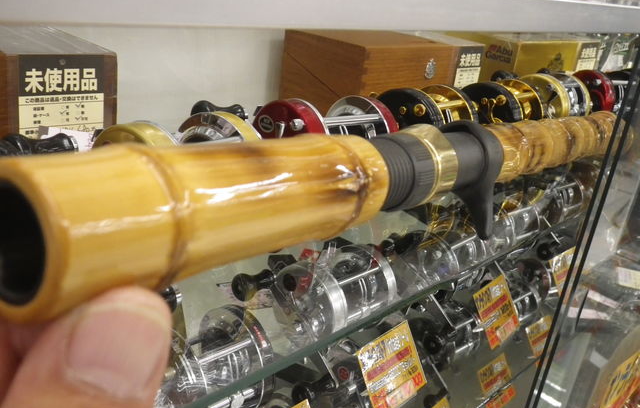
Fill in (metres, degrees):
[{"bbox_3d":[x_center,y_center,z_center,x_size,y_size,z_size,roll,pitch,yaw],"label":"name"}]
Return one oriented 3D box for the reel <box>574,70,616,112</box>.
[{"bbox_3d":[0.260,-0.097,0.596,0.058,0.058,0.080,26,28,37],"label":"reel"}]

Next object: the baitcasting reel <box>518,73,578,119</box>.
[{"bbox_3d":[0.184,-0.075,0.505,0.058,0.058,0.077,26,28,37],"label":"baitcasting reel"}]

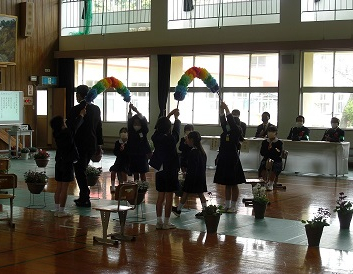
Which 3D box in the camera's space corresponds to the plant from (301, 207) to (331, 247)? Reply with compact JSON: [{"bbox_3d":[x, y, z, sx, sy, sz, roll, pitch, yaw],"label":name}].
[{"bbox_3d":[1.460,0.932,7.520,0.270,0.415,0.300,3,3,35],"label":"plant"}]

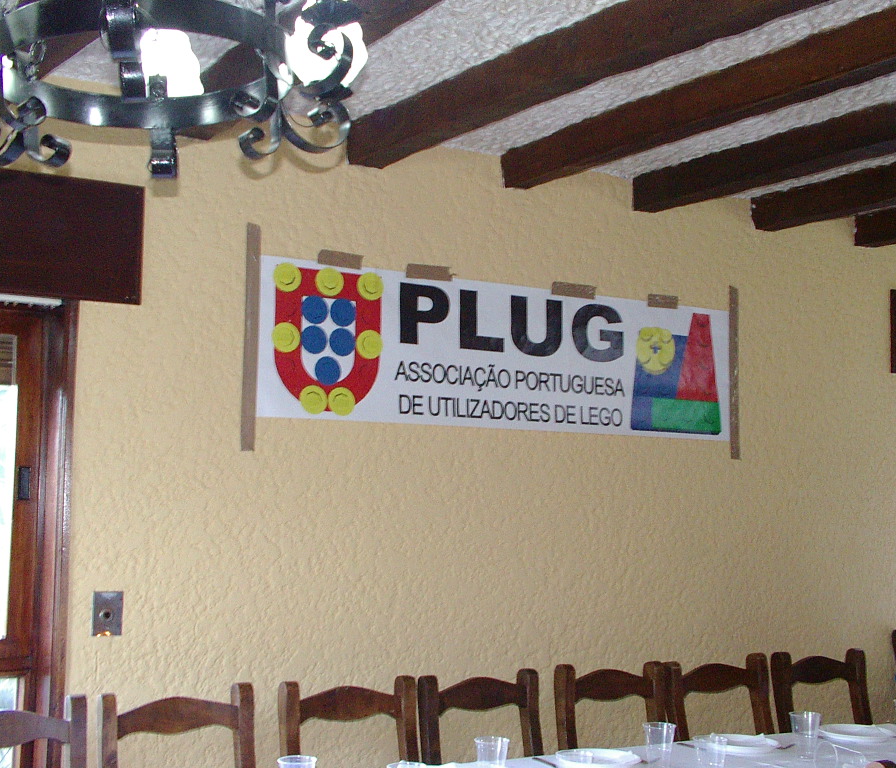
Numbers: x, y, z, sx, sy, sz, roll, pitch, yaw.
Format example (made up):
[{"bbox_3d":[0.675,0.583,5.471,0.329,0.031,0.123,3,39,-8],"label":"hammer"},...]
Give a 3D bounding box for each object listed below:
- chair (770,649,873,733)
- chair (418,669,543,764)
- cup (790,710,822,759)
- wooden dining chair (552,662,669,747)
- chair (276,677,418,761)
[{"bbox_3d":[1.424,1.395,4.672,0.430,0.905,0.450,4,-6,-29],"label":"chair"},{"bbox_3d":[0.206,1.309,3.915,0.430,0.905,0.450,5,-6,-36],"label":"chair"},{"bbox_3d":[0.956,0.938,3.630,0.086,0.120,0.086,1,-5,0],"label":"cup"},{"bbox_3d":[0.610,1.338,4.166,0.430,0.905,0.450,4,-6,-28],"label":"wooden dining chair"},{"bbox_3d":[-0.199,1.280,3.663,0.430,0.905,0.450,3,-6,-27],"label":"chair"}]

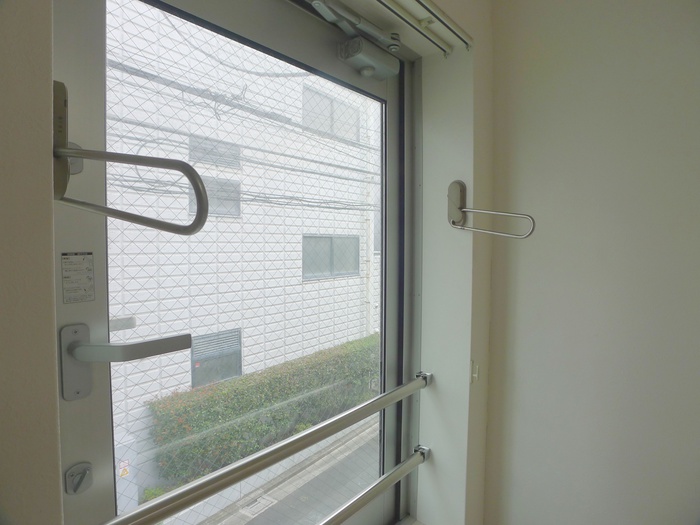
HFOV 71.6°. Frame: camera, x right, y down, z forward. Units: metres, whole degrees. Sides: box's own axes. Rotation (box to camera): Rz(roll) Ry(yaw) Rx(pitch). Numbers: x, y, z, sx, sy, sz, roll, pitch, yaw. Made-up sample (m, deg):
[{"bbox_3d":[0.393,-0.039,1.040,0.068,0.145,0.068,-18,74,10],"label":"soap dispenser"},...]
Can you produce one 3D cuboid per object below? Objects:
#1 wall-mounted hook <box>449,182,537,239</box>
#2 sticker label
[{"bbox_3d":[0.293,-0.112,1.020,0.193,0.132,0.049,2,3,37],"label":"wall-mounted hook"},{"bbox_3d":[-0.311,0.018,0.557,0.003,0.057,0.035,2,3,37],"label":"sticker label"}]

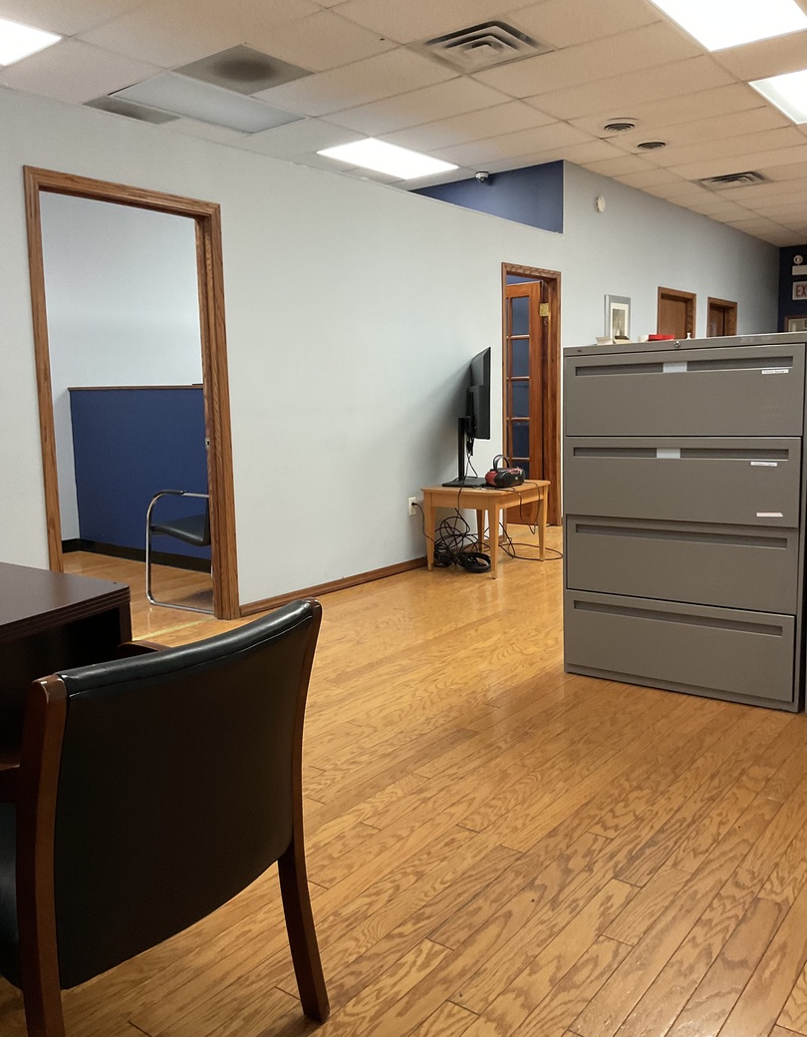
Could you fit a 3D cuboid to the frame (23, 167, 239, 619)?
[{"bbox_3d":[-1.264,-0.464,4.317,0.150,2.132,1.055,5,10,37],"label":"frame"}]

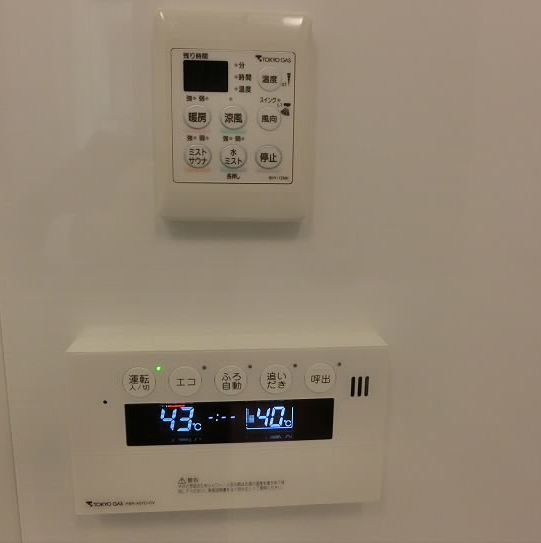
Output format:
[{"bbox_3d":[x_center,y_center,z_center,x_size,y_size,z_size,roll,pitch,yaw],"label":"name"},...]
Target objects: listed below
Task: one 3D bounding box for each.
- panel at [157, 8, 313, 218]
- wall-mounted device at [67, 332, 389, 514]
[{"bbox_3d":[-0.023,-0.092,0.308,0.095,0.119,0.020,0,10,-5],"label":"panel"},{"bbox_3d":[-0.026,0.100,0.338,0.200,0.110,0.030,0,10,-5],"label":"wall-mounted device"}]

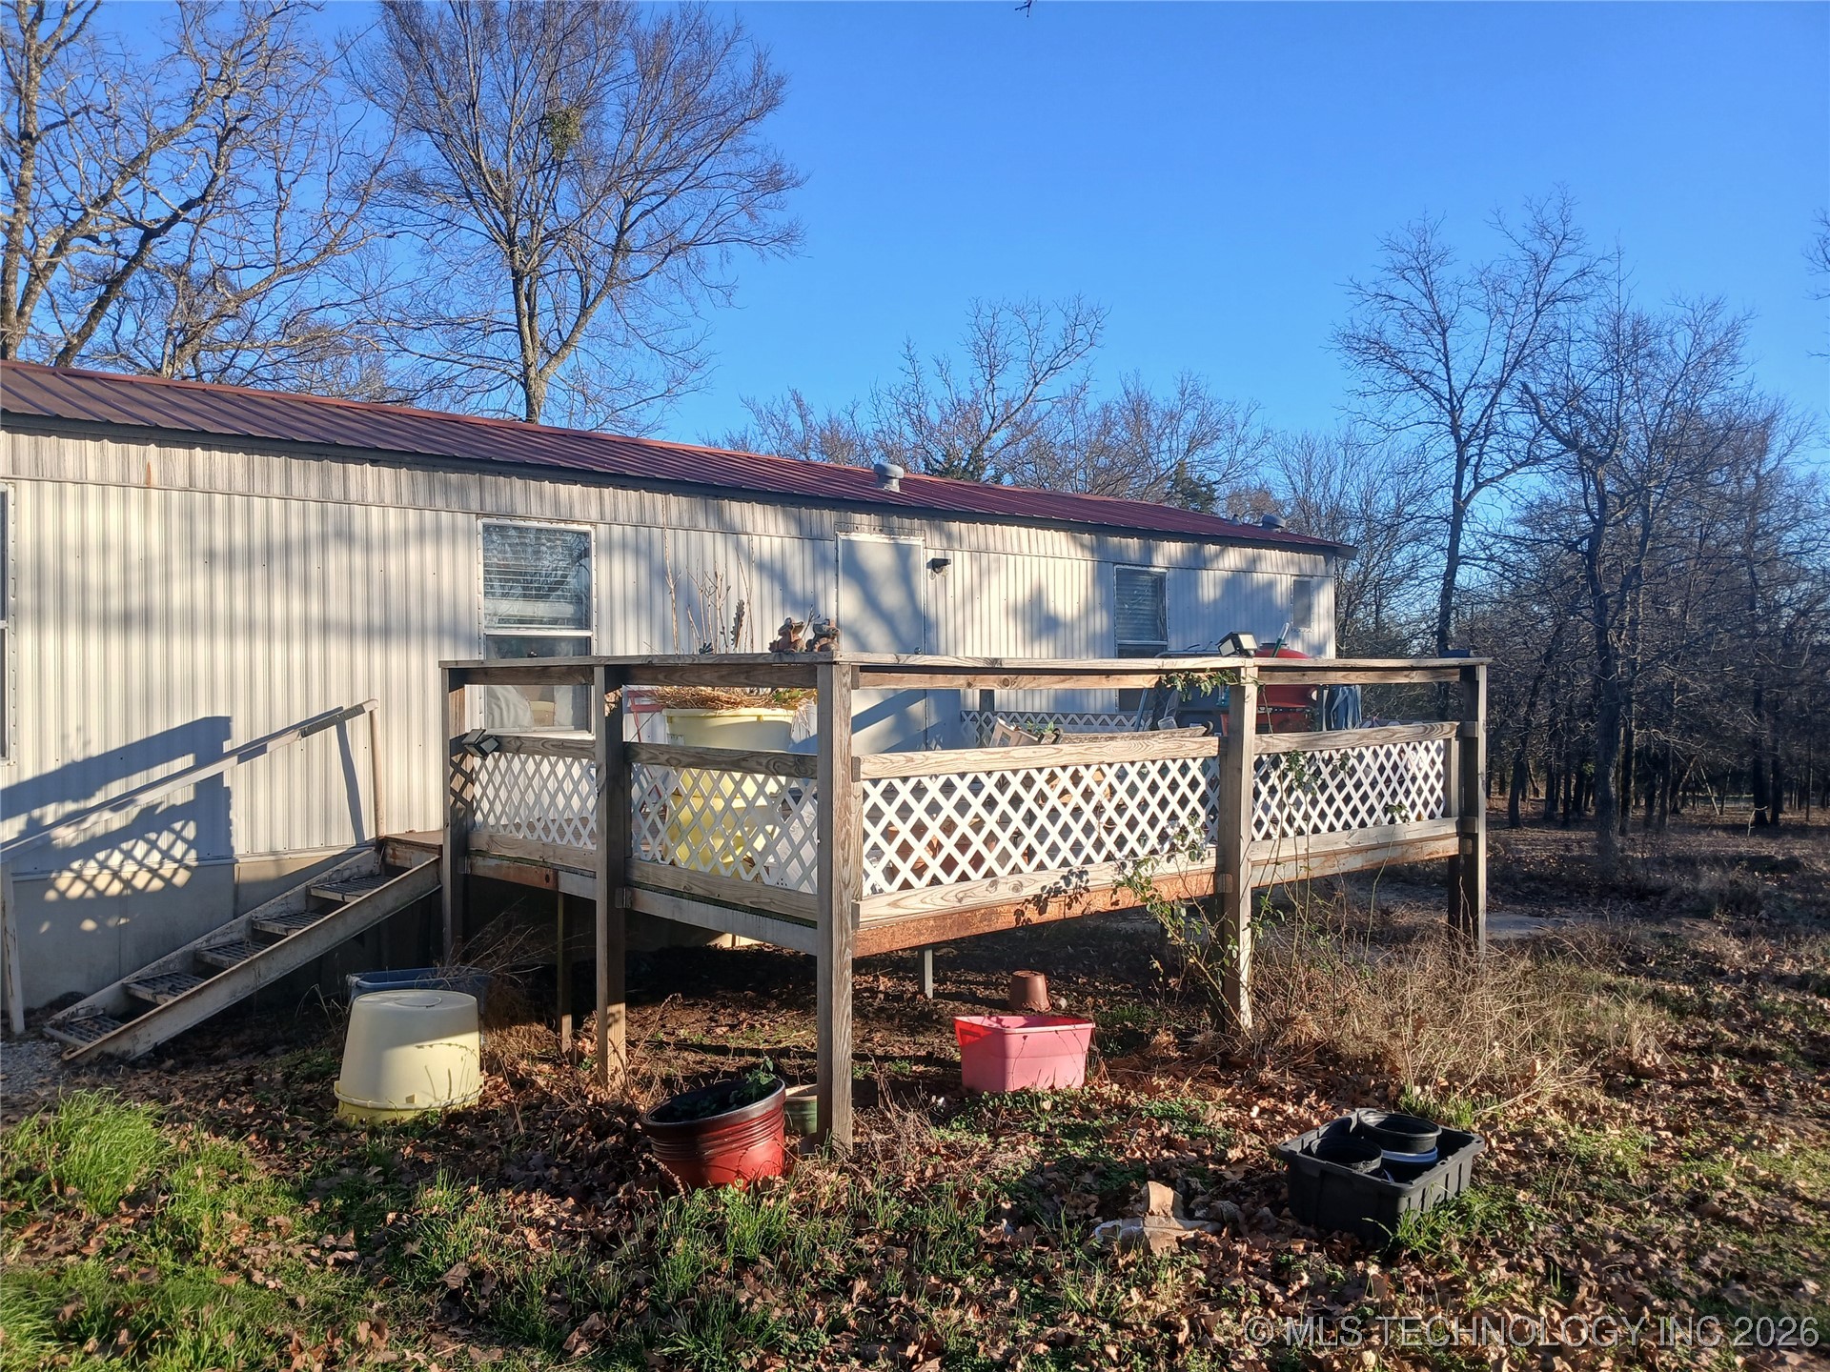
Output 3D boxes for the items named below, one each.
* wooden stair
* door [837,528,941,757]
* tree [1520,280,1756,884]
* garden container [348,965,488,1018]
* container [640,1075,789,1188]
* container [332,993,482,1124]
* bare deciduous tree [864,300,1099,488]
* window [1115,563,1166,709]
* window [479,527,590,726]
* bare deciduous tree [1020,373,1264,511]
[{"bbox_3d":[-3.355,1.288,6.939,1.750,0.790,0.720,0,1,-39],"label":"wooden stair"},{"bbox_3d":[-0.257,-0.157,10.529,0.880,1.950,0.070,0,1,-39],"label":"door"},{"bbox_3d":[7.900,-1.202,14.993,2.500,6.300,2.500,0,0,0],"label":"tree"},{"bbox_3d":[-2.350,1.585,6.561,0.670,0.420,0.470,0,0,-6],"label":"garden container"},{"bbox_3d":[-0.668,1.550,4.720,0.500,0.330,0.500,-13,2,0],"label":"container"},{"bbox_3d":[-2.163,1.570,5.880,0.620,0.450,0.620,-3,1,0],"label":"container"},{"bbox_3d":[1.250,-2.563,23.984,4.400,8.600,4.400,0,0,0],"label":"bare deciduous tree"},{"bbox_3d":[2.060,-0.410,12.350,0.730,1.310,0.070,0,1,-39],"label":"window"},{"bbox_3d":[-2.437,-0.392,8.860,0.760,1.360,0.070,0,1,-39],"label":"window"},{"bbox_3d":[4.450,-2.184,26.986,4.800,7.900,4.800,0,0,0],"label":"bare deciduous tree"}]

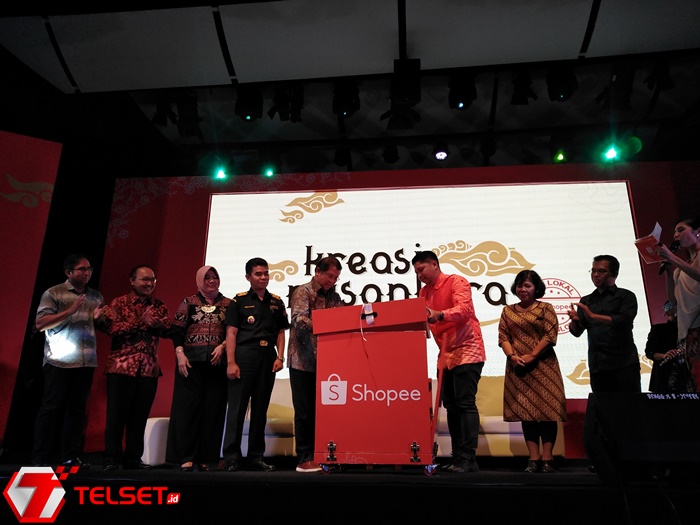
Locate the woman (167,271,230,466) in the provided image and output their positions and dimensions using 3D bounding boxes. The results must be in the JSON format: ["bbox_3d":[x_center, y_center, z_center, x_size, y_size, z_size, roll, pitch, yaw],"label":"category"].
[{"bbox_3d":[-1.181,0.841,4.270,0.470,1.554,0.340,6,-19,-17],"label":"woman"}]

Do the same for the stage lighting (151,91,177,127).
[{"bbox_3d":[-2.477,-2.058,7.030,0.253,0.425,0.239,-1,-18,5],"label":"stage lighting"}]

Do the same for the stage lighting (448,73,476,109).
[{"bbox_3d":[1.299,-1.986,6.071,0.310,0.370,0.250,-1,-19,5],"label":"stage lighting"}]

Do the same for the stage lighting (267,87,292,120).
[{"bbox_3d":[-0.850,-1.890,6.251,0.260,0.340,0.220,-1,-19,5],"label":"stage lighting"}]

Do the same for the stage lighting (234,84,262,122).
[{"bbox_3d":[-1.330,-2.102,6.914,0.319,0.369,0.285,-1,-18,5],"label":"stage lighting"}]

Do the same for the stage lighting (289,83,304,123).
[{"bbox_3d":[-0.634,-1.883,6.228,0.180,0.380,0.200,-1,-19,5],"label":"stage lighting"}]

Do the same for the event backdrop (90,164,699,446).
[{"bbox_3d":[0.769,0.545,7.252,8.827,3.988,0.300,-1,-18,5],"label":"event backdrop"}]

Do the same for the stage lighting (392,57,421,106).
[{"bbox_3d":[0.707,-2.306,6.749,0.363,0.478,0.324,-1,-18,5],"label":"stage lighting"}]

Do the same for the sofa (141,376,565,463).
[{"bbox_3d":[0.048,1.513,5.114,3.700,0.850,0.920,0,-19,1],"label":"sofa"}]

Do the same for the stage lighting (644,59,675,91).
[{"bbox_3d":[3.760,-2.285,6.395,0.258,0.304,0.244,-1,-18,5],"label":"stage lighting"}]

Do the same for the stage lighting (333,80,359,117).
[{"bbox_3d":[-0.041,-1.916,6.180,0.310,0.380,0.250,-1,-19,5],"label":"stage lighting"}]

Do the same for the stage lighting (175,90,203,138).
[{"bbox_3d":[-2.133,-1.958,6.959,0.281,0.550,0.236,-1,-18,5],"label":"stage lighting"}]

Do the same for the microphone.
[{"bbox_3d":[2.164,-0.029,3.550,0.052,0.265,0.052,31,0,0],"label":"microphone"}]

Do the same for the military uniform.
[{"bbox_3d":[-0.751,0.917,4.240,0.480,1.388,0.320,9,-20,-25],"label":"military uniform"}]

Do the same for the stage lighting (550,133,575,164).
[{"bbox_3d":[2.934,-1.588,7.261,0.280,0.320,0.240,-1,-19,5],"label":"stage lighting"}]

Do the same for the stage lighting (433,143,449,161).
[{"bbox_3d":[1.277,-1.566,7.417,0.220,0.220,0.180,-1,-19,5],"label":"stage lighting"}]

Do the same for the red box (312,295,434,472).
[{"bbox_3d":[0.214,1.013,4.171,0.850,1.200,0.720,-2,-19,7],"label":"red box"}]

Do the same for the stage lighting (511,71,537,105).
[{"bbox_3d":[2.155,-2.175,6.542,0.266,0.329,0.251,-1,-18,5],"label":"stage lighting"}]

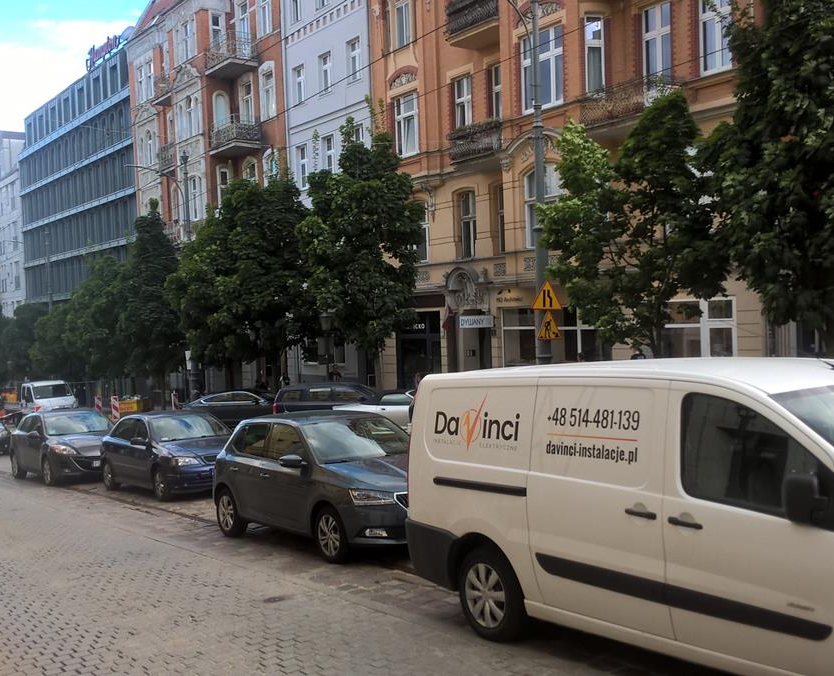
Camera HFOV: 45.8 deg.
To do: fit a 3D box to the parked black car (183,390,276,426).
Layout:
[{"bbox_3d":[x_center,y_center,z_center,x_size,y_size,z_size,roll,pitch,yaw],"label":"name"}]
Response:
[{"bbox_3d":[-5.400,2.450,33.500,4.750,1.410,1.850,-1,1,22],"label":"parked black car"}]

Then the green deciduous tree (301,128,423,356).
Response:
[{"bbox_3d":[-1.605,-1.885,28.542,4.000,8.813,4.000,-2,1,0],"label":"green deciduous tree"}]

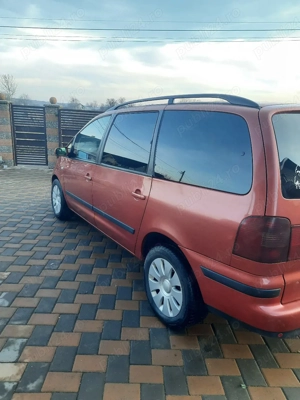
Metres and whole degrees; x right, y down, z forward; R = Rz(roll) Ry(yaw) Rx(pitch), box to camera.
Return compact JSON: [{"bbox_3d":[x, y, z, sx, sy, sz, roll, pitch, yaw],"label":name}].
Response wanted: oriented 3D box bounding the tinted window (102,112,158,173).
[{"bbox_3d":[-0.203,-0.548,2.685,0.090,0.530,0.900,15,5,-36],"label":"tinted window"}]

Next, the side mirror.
[{"bbox_3d":[-1.167,-0.623,3.799,0.200,0.150,0.110,-6,17,-33],"label":"side mirror"}]

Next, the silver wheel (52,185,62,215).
[{"bbox_3d":[-1.429,-0.009,4.479,0.090,0.440,0.440,-6,17,-33],"label":"silver wheel"}]

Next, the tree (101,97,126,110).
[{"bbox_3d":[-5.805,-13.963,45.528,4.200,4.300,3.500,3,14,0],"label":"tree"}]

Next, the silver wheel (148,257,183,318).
[{"bbox_3d":[0.121,0.657,2.201,0.090,0.440,0.440,-6,17,-33],"label":"silver wheel"}]

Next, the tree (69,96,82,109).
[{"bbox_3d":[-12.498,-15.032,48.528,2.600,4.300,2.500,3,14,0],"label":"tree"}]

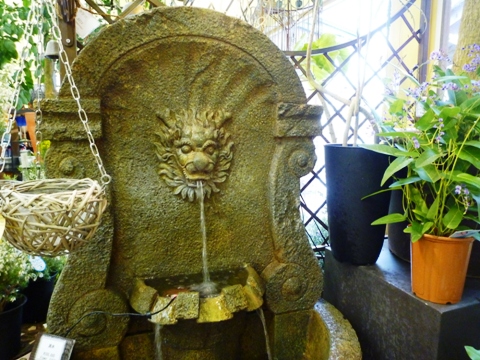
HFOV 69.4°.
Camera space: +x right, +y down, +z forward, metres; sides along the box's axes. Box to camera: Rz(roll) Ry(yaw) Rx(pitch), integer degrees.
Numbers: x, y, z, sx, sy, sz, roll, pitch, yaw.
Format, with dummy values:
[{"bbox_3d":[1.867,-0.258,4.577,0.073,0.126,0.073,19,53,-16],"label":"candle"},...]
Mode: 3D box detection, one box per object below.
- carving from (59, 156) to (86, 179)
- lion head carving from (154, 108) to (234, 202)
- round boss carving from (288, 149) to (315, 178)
[{"bbox_3d":[-0.481,-0.032,0.996,0.073,0.075,0.040,-3,8,-20],"label":"carving"},{"bbox_3d":[-0.136,-0.078,1.135,0.271,0.309,0.110,-3,8,-20],"label":"lion head carving"},{"bbox_3d":[0.229,-0.059,1.258,0.108,0.110,0.040,-3,8,-20],"label":"round boss carving"}]

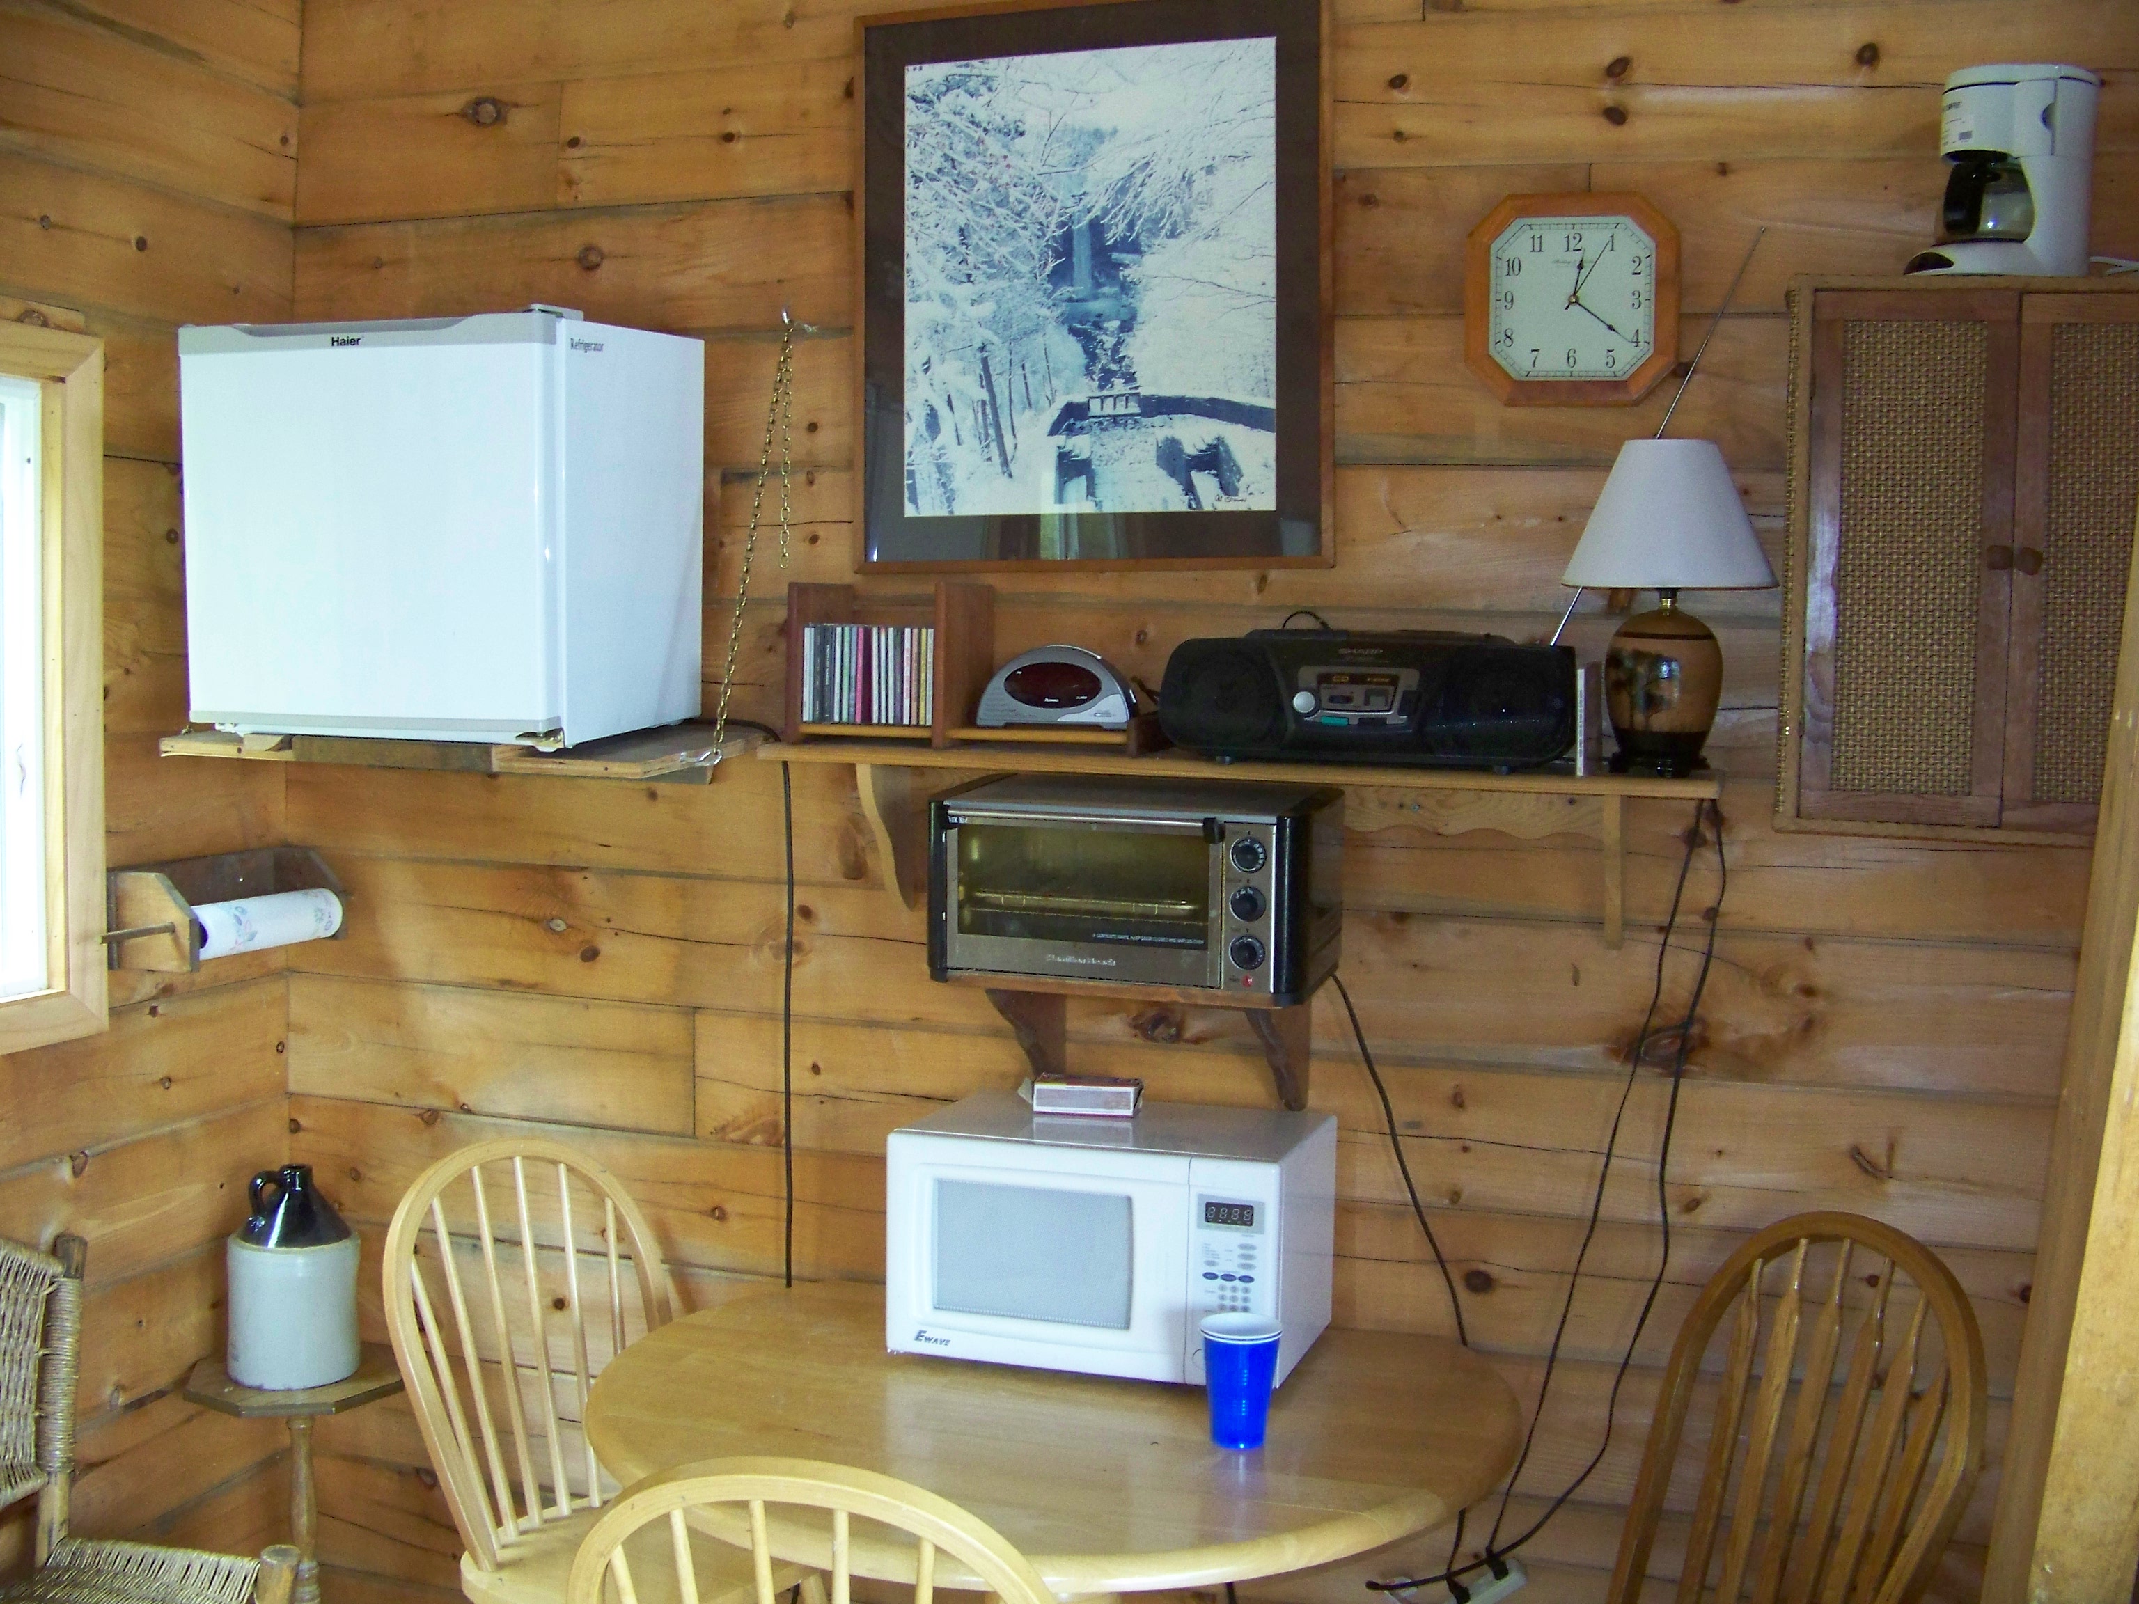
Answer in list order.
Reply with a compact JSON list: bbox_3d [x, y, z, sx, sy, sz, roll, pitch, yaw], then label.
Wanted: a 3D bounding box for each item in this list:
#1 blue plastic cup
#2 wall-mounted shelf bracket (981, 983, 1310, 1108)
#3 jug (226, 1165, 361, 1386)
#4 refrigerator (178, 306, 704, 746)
[{"bbox_3d":[0.181,0.609,2.331,0.090,0.126,0.090,1,4,0],"label":"blue plastic cup"},{"bbox_3d":[0.102,0.311,2.771,0.350,0.190,0.315,2,4,18],"label":"wall-mounted shelf bracket"},{"bbox_3d":[-1.074,0.646,3.077,0.174,0.282,0.174,4,5,35],"label":"jug"},{"bbox_3d":[-0.767,-0.339,2.767,0.487,0.500,0.460,3,8,13],"label":"refrigerator"}]

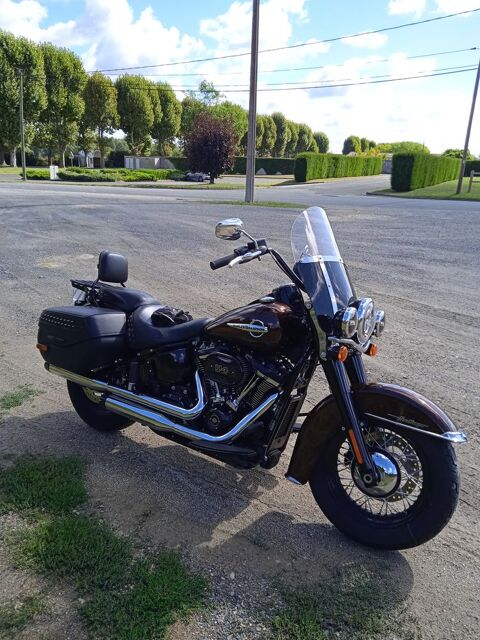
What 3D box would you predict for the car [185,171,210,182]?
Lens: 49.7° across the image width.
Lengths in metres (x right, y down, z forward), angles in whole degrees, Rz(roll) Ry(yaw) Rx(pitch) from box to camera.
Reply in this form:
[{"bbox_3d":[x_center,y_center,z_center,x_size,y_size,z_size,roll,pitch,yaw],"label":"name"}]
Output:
[{"bbox_3d":[-3.724,-12.333,43.317,1.750,1.450,4.200,-12,21,-37],"label":"car"}]

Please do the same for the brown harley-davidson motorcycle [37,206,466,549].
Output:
[{"bbox_3d":[-0.075,0.128,2.430,2.370,1.350,0.920,12,20,31],"label":"brown harley-davidson motorcycle"}]

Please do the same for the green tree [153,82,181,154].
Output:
[{"bbox_3d":[-11.650,-31.051,82.622,4.860,12.580,4.860,1,17,0],"label":"green tree"}]

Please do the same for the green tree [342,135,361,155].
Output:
[{"bbox_3d":[33.356,-51.144,156.688,5.421,9.424,5.421,1,17,0],"label":"green tree"}]

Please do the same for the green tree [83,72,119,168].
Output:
[{"bbox_3d":[-18.572,-26.888,70.303,5.136,12.261,5.136,1,17,0],"label":"green tree"}]

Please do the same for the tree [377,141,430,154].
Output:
[{"bbox_3d":[25.465,-25.522,80.879,8.260,4.750,8.260,1,17,0],"label":"tree"}]

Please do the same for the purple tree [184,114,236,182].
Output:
[{"bbox_3d":[-2.035,-11.800,35.616,3.576,4.612,3.576,1,17,0],"label":"purple tree"}]

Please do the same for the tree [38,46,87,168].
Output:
[{"bbox_3d":[-21.330,-25.662,62.387,5.910,14.010,5.910,1,17,0],"label":"tree"}]

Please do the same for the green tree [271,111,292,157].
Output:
[{"bbox_3d":[9.205,-41.964,120.946,4.655,12.131,4.655,1,17,0],"label":"green tree"}]

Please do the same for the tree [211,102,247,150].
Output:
[{"bbox_3d":[-2.028,-34.360,96.152,7.021,11.859,7.021,1,17,0],"label":"tree"}]

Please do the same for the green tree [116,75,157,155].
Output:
[{"bbox_3d":[-15.069,-28.668,75.012,5.950,12.620,5.950,1,17,0],"label":"green tree"}]

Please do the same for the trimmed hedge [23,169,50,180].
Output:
[{"bbox_3d":[-13.877,-10.099,35.836,1.996,0.780,1.300,1,17,0],"label":"trimmed hedge"}]

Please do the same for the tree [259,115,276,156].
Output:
[{"bbox_3d":[5.933,-39.797,115.356,4.196,11.176,4.196,1,17,0],"label":"tree"}]

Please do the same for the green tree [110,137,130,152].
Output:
[{"bbox_3d":[-23.182,-32.623,100.012,4.450,5.700,4.450,1,17,0],"label":"green tree"}]

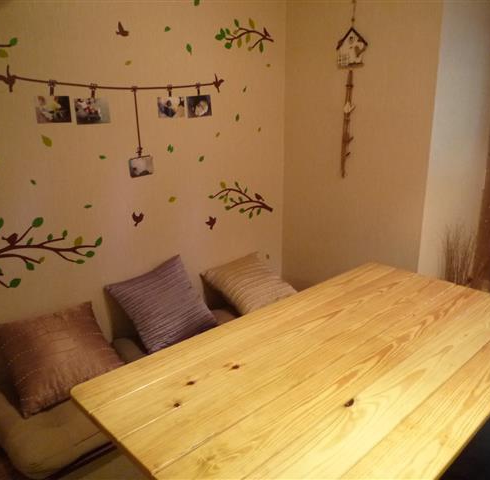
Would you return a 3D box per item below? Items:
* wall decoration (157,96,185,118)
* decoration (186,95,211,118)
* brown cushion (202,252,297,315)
[{"bbox_3d":[-0.357,-0.652,2.277,0.152,0.102,0.010,-15,21,-42],"label":"wall decoration"},{"bbox_3d":[-0.233,-0.689,2.392,0.152,0.102,0.010,-20,24,-40],"label":"decoration"},{"bbox_3d":[0.054,0.261,2.621,0.425,0.140,0.410,-20,52,-40],"label":"brown cushion"}]

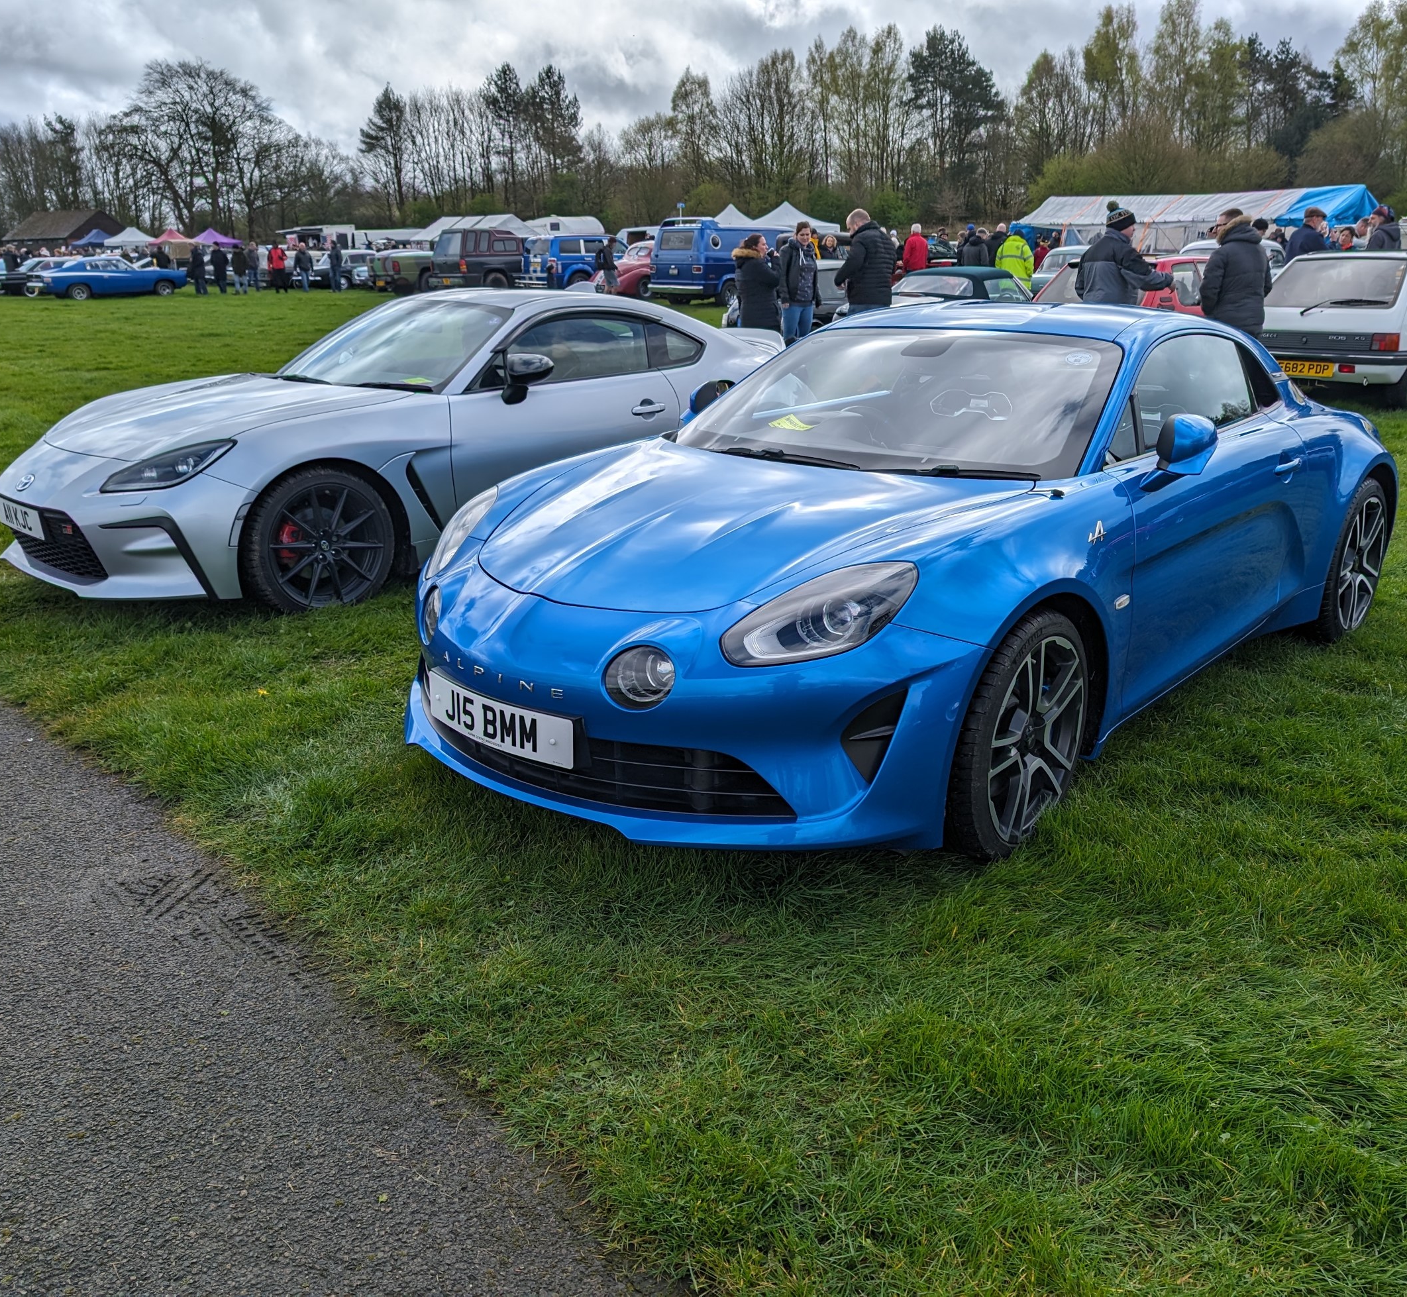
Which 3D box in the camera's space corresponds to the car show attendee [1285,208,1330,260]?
[{"bbox_3d":[6.698,-4.008,13.487,0.380,1.820,0.520,-8,20,-23],"label":"car show attendee"}]

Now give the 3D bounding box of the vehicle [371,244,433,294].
[{"bbox_3d":[-10.039,-14.969,46.636,2.000,1.860,5.600,17,25,41],"label":"vehicle"}]

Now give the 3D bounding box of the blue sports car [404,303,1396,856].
[{"bbox_3d":[0.966,-0.522,3.999,1.840,1.250,4.180,15,22,42],"label":"blue sports car"}]

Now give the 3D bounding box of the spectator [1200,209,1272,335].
[{"bbox_3d":[4.521,-2.850,10.240,0.560,1.760,0.360,-3,18,-8],"label":"spectator"}]

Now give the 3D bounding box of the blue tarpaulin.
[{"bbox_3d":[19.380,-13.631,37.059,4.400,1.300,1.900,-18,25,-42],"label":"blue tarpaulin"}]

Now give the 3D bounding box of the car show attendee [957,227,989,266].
[{"bbox_3d":[5.149,-7.017,22.563,0.540,1.740,0.360,1,18,3],"label":"car show attendee"}]

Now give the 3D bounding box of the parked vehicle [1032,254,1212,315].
[{"bbox_3d":[5.720,-3.994,14.406,3.700,1.360,1.570,-14,23,-34],"label":"parked vehicle"}]

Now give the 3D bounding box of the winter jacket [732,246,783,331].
[{"bbox_3d":[0.537,-3.593,12.084,0.450,0.910,0.470,-6,19,-14],"label":"winter jacket"}]

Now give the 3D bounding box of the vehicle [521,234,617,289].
[{"bbox_3d":[-3.518,-12.789,39.847,4.700,1.850,1.880,-15,22,-38],"label":"vehicle"}]

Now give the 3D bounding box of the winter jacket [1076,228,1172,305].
[{"bbox_3d":[3.819,-3.397,10.860,0.580,0.780,0.620,-10,21,-25],"label":"winter jacket"}]

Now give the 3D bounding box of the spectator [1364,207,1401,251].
[{"bbox_3d":[7.742,-4.167,13.887,0.370,1.820,0.500,9,21,26],"label":"spectator"}]

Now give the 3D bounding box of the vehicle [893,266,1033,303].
[{"bbox_3d":[3.422,-4.385,15.800,1.660,1.230,3.950,15,24,39],"label":"vehicle"}]

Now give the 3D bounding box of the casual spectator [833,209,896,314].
[{"bbox_3d":[1.501,-3.304,11.584,0.440,1.800,0.520,10,21,28],"label":"casual spectator"}]

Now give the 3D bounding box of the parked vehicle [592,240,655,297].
[{"bbox_3d":[-1.433,-12.024,38.037,1.780,1.680,4.600,17,25,42],"label":"parked vehicle"}]

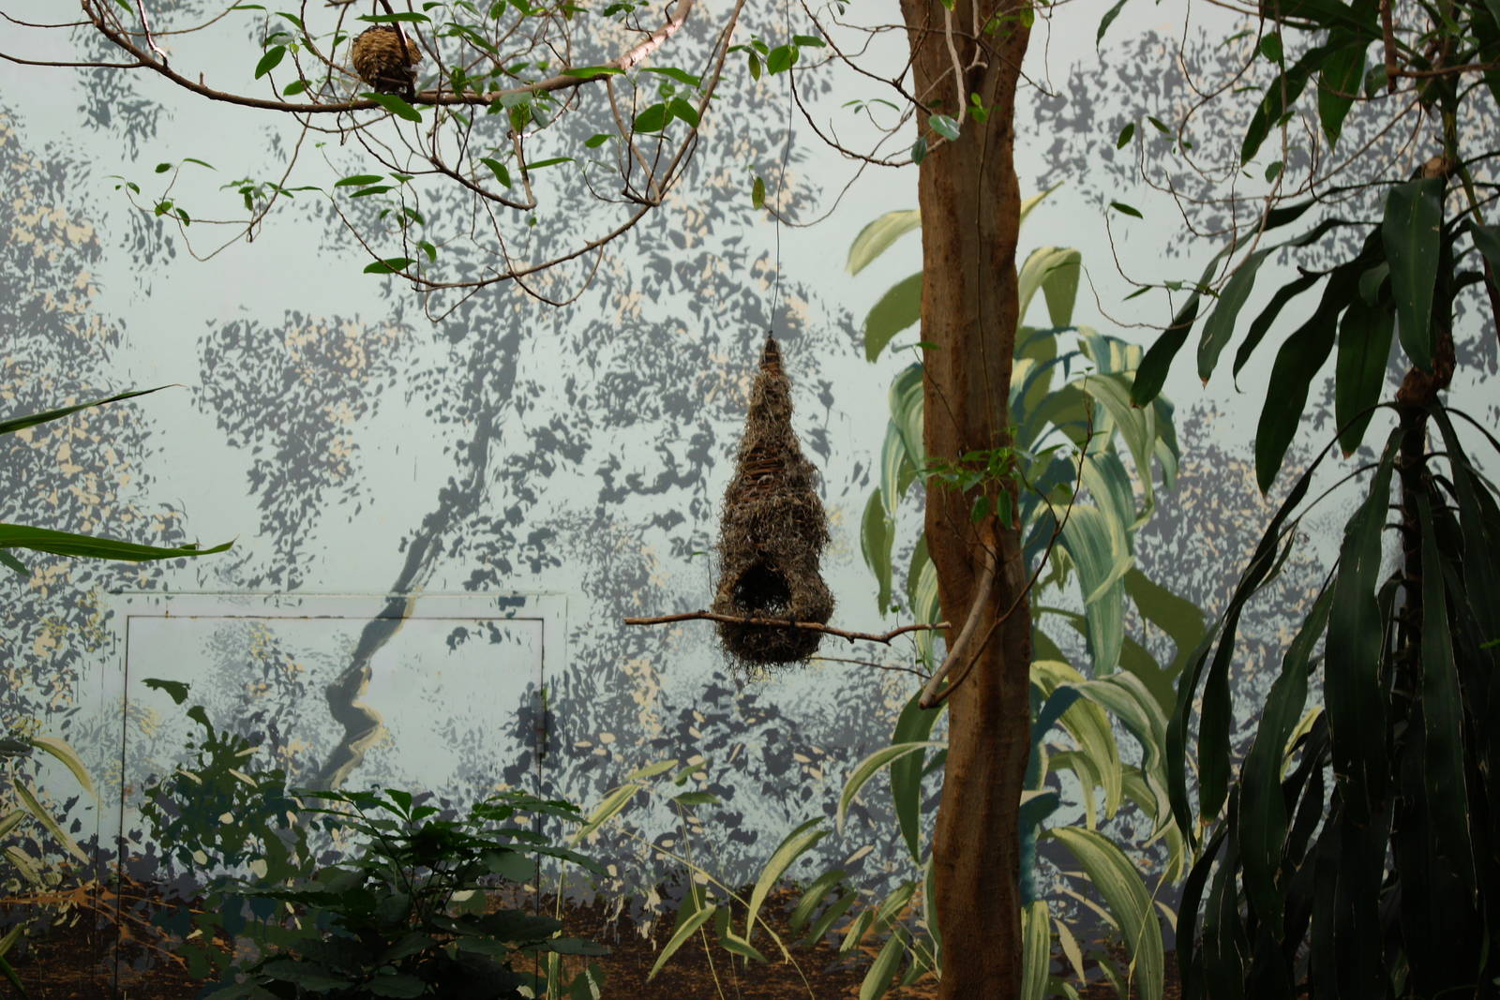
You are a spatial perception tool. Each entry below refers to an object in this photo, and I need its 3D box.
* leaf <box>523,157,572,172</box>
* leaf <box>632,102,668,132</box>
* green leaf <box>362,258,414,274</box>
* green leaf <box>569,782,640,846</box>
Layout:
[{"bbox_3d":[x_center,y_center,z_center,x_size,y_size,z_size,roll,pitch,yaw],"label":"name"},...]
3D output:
[{"bbox_3d":[-0.308,-0.511,5.200,0.075,0.012,0.032,-7,-15,0],"label":"leaf"},{"bbox_3d":[-0.165,-0.639,5.700,0.061,0.047,0.040,1,-7,0],"label":"leaf"},{"bbox_3d":[-0.550,-0.356,5.200,0.080,0.012,0.034,-10,-28,0],"label":"green leaf"},{"bbox_3d":[-0.316,0.684,7.450,0.197,0.043,0.030,-41,-5,-5],"label":"green leaf"}]

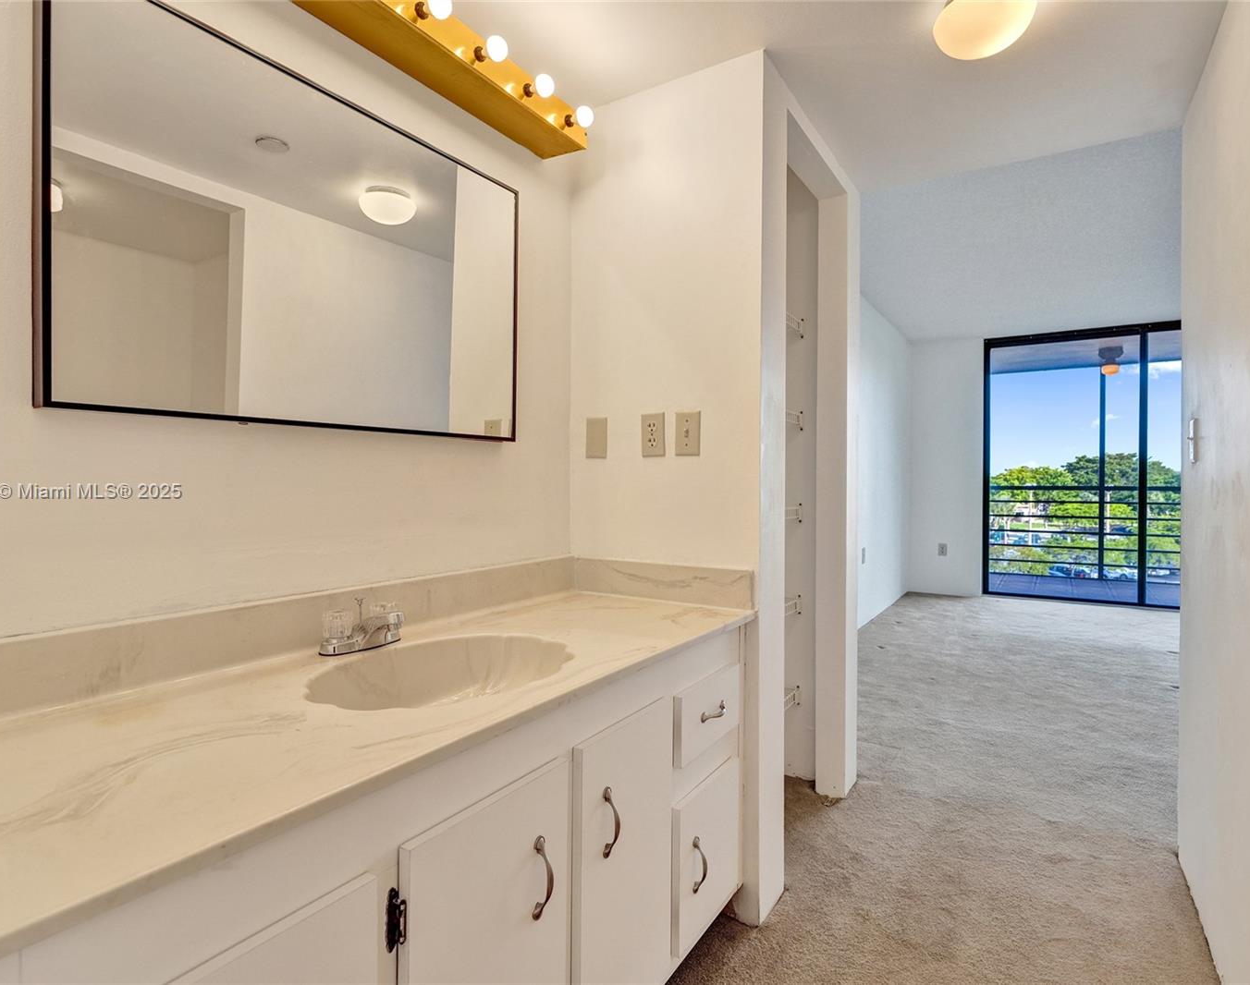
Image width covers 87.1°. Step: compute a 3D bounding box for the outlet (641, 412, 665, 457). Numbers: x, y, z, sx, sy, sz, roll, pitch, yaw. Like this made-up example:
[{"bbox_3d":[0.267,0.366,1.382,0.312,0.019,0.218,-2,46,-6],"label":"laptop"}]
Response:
[{"bbox_3d":[0.076,-0.149,1.728,0.070,0.114,0.008,1,1,33],"label":"outlet"}]

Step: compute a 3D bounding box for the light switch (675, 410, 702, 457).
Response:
[{"bbox_3d":[0.159,-0.148,1.670,0.070,0.114,0.013,1,1,33],"label":"light switch"}]

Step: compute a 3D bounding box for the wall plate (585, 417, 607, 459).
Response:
[{"bbox_3d":[-0.078,-0.150,1.828,0.070,0.114,0.007,1,1,33],"label":"wall plate"}]

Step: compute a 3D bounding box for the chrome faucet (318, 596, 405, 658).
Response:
[{"bbox_3d":[-0.449,0.241,1.197,0.141,0.091,0.155,1,1,33],"label":"chrome faucet"}]

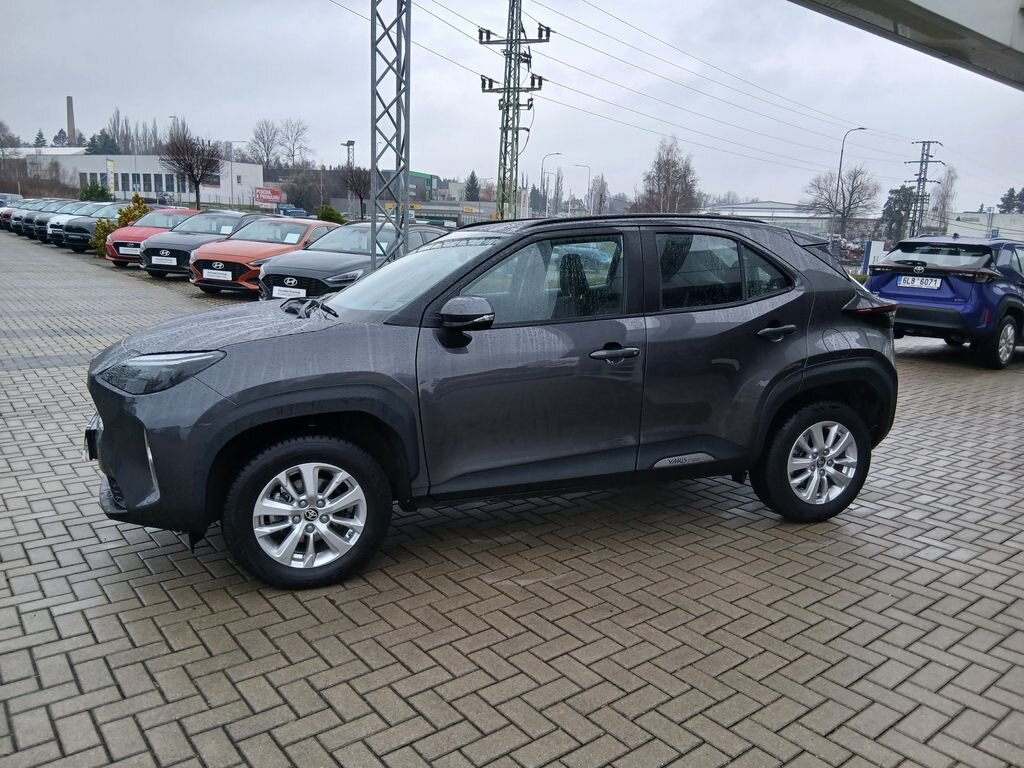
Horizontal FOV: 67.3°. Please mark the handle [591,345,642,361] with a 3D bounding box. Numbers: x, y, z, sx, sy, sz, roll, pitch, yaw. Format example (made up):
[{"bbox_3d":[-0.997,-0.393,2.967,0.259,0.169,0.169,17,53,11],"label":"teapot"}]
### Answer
[{"bbox_3d":[0.461,-0.138,3.417,0.250,0.050,0.060,-3,11,-20],"label":"handle"}]

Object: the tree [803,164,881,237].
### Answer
[{"bbox_3d":[34.274,-18.775,80.000,8.200,8.400,8.000,2,11,0],"label":"tree"}]

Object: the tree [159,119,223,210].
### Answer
[{"bbox_3d":[-15.885,-10.697,38.000,3.100,4.600,3.100,2,11,0],"label":"tree"}]

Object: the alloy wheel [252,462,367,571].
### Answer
[{"bbox_3d":[-0.830,0.513,3.156,0.445,0.445,0.160,-3,11,-20],"label":"alloy wheel"}]

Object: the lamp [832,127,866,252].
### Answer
[{"bbox_3d":[20.564,-11.275,47.000,1.800,9.000,0.300,-6,13,-35],"label":"lamp"}]

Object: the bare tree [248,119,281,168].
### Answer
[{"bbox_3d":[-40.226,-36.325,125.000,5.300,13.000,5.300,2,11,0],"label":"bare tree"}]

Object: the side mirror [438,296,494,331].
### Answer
[{"bbox_3d":[-0.190,-0.293,3.089,0.170,0.140,0.220,-3,11,-20],"label":"side mirror"}]

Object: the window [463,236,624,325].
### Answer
[{"bbox_3d":[0.146,-0.466,3.402,0.820,0.434,0.050,-3,-11,-20],"label":"window"}]

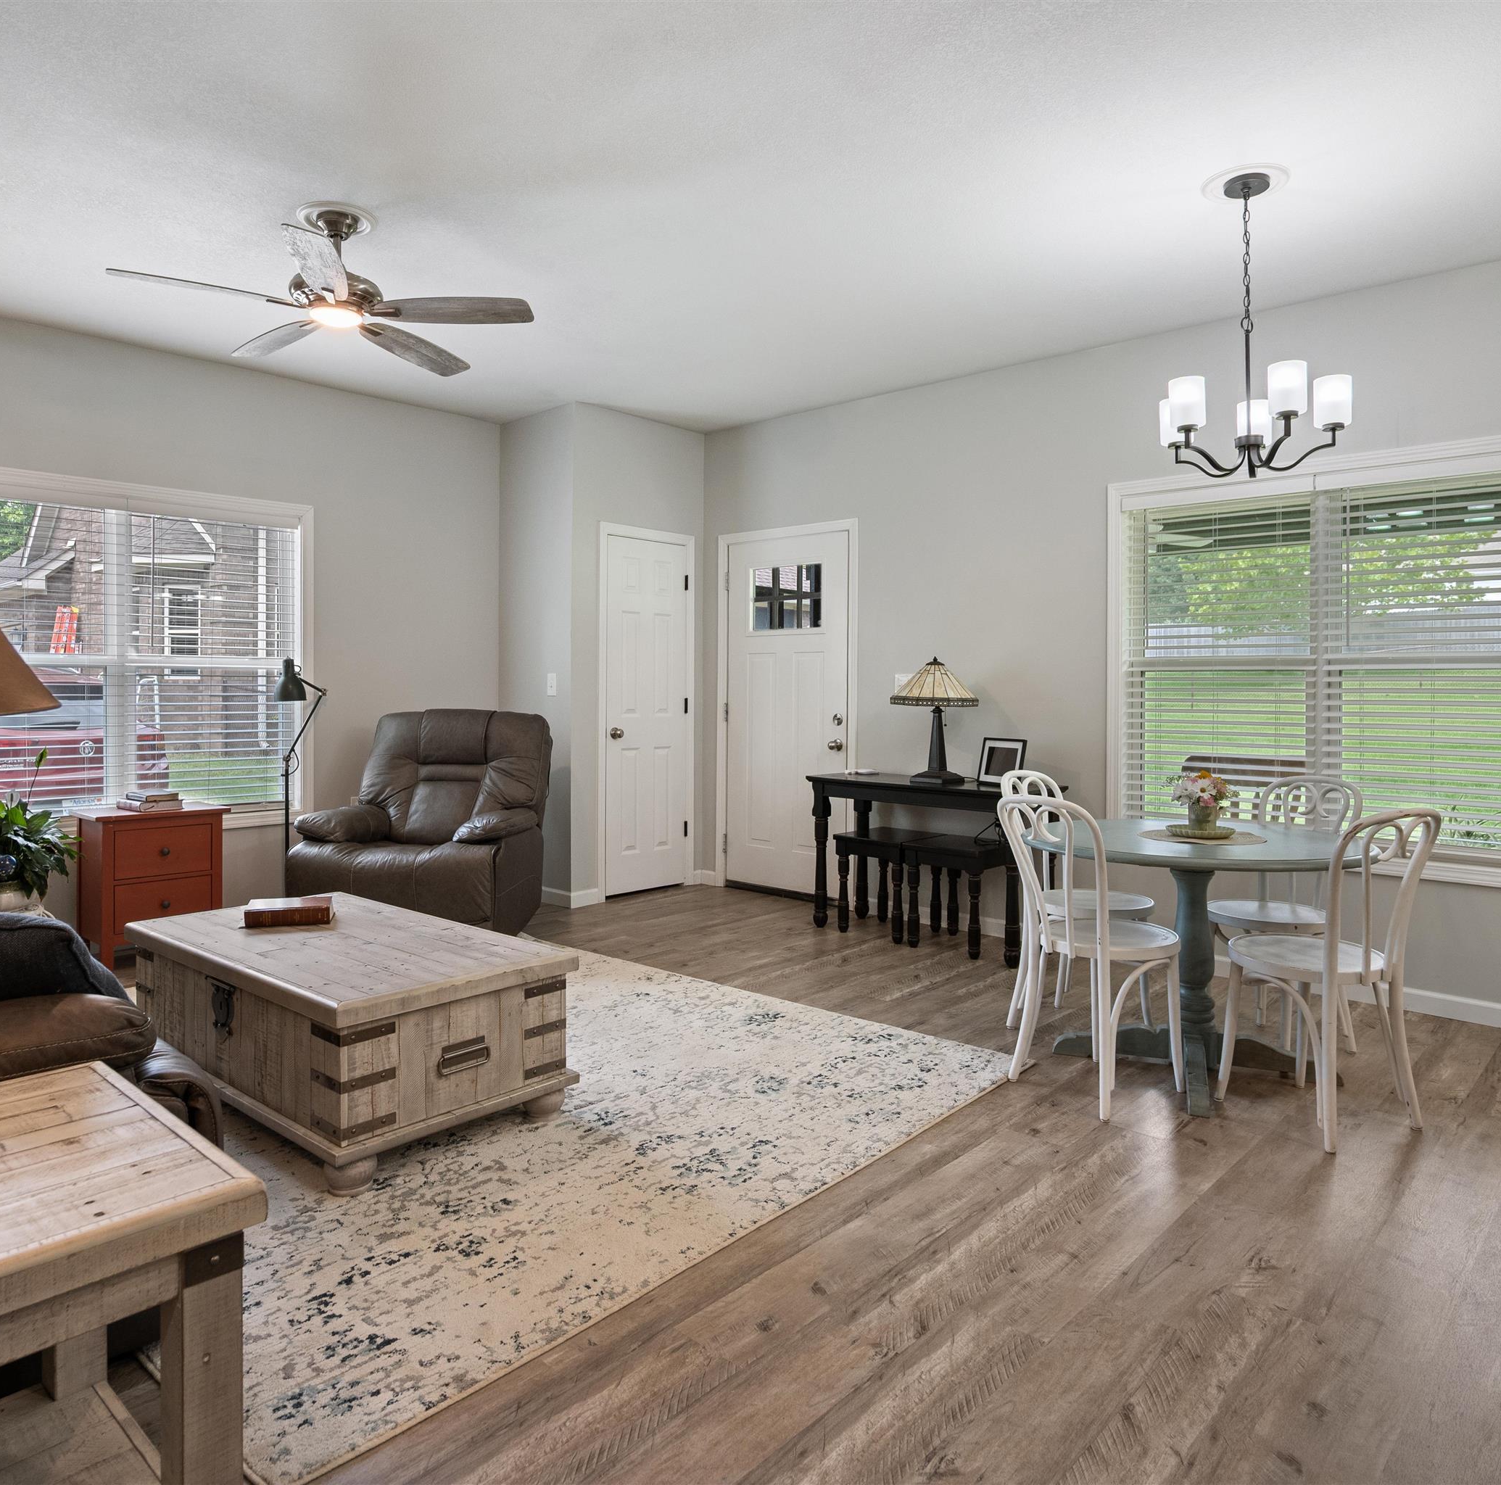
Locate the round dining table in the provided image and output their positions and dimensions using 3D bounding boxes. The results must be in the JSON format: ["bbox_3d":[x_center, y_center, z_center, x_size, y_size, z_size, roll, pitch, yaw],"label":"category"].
[{"bbox_3d":[1.412,0.676,3.163,1.030,0.757,1.030,0,3,0],"label":"round dining table"}]

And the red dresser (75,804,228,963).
[{"bbox_3d":[-2.663,0.645,4.440,0.360,0.670,0.525,2,4,42],"label":"red dresser"}]

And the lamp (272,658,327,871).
[{"bbox_3d":[-2.168,0.271,4.714,0.260,1.360,0.260,-2,4,-37],"label":"lamp"}]

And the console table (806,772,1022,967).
[{"bbox_3d":[0.860,0.570,4.782,1.220,0.745,0.420,2,4,41],"label":"console table"}]

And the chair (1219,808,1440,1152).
[{"bbox_3d":[1.615,0.628,2.837,0.410,0.890,0.460,-1,3,-26],"label":"chair"}]

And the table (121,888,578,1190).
[{"bbox_3d":[-1.226,0.828,2.973,1.310,0.475,0.695,2,4,42],"label":"table"}]

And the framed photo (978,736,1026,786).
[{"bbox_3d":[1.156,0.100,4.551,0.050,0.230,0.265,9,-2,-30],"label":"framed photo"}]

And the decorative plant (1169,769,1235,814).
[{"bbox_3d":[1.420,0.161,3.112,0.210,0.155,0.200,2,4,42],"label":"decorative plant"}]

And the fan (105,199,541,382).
[{"bbox_3d":[-1.312,-1.505,3.168,1.280,0.360,1.280,2,4,42],"label":"fan"}]

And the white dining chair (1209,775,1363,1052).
[{"bbox_3d":[1.812,0.589,3.399,0.480,0.915,0.420,-2,4,-34],"label":"white dining chair"}]

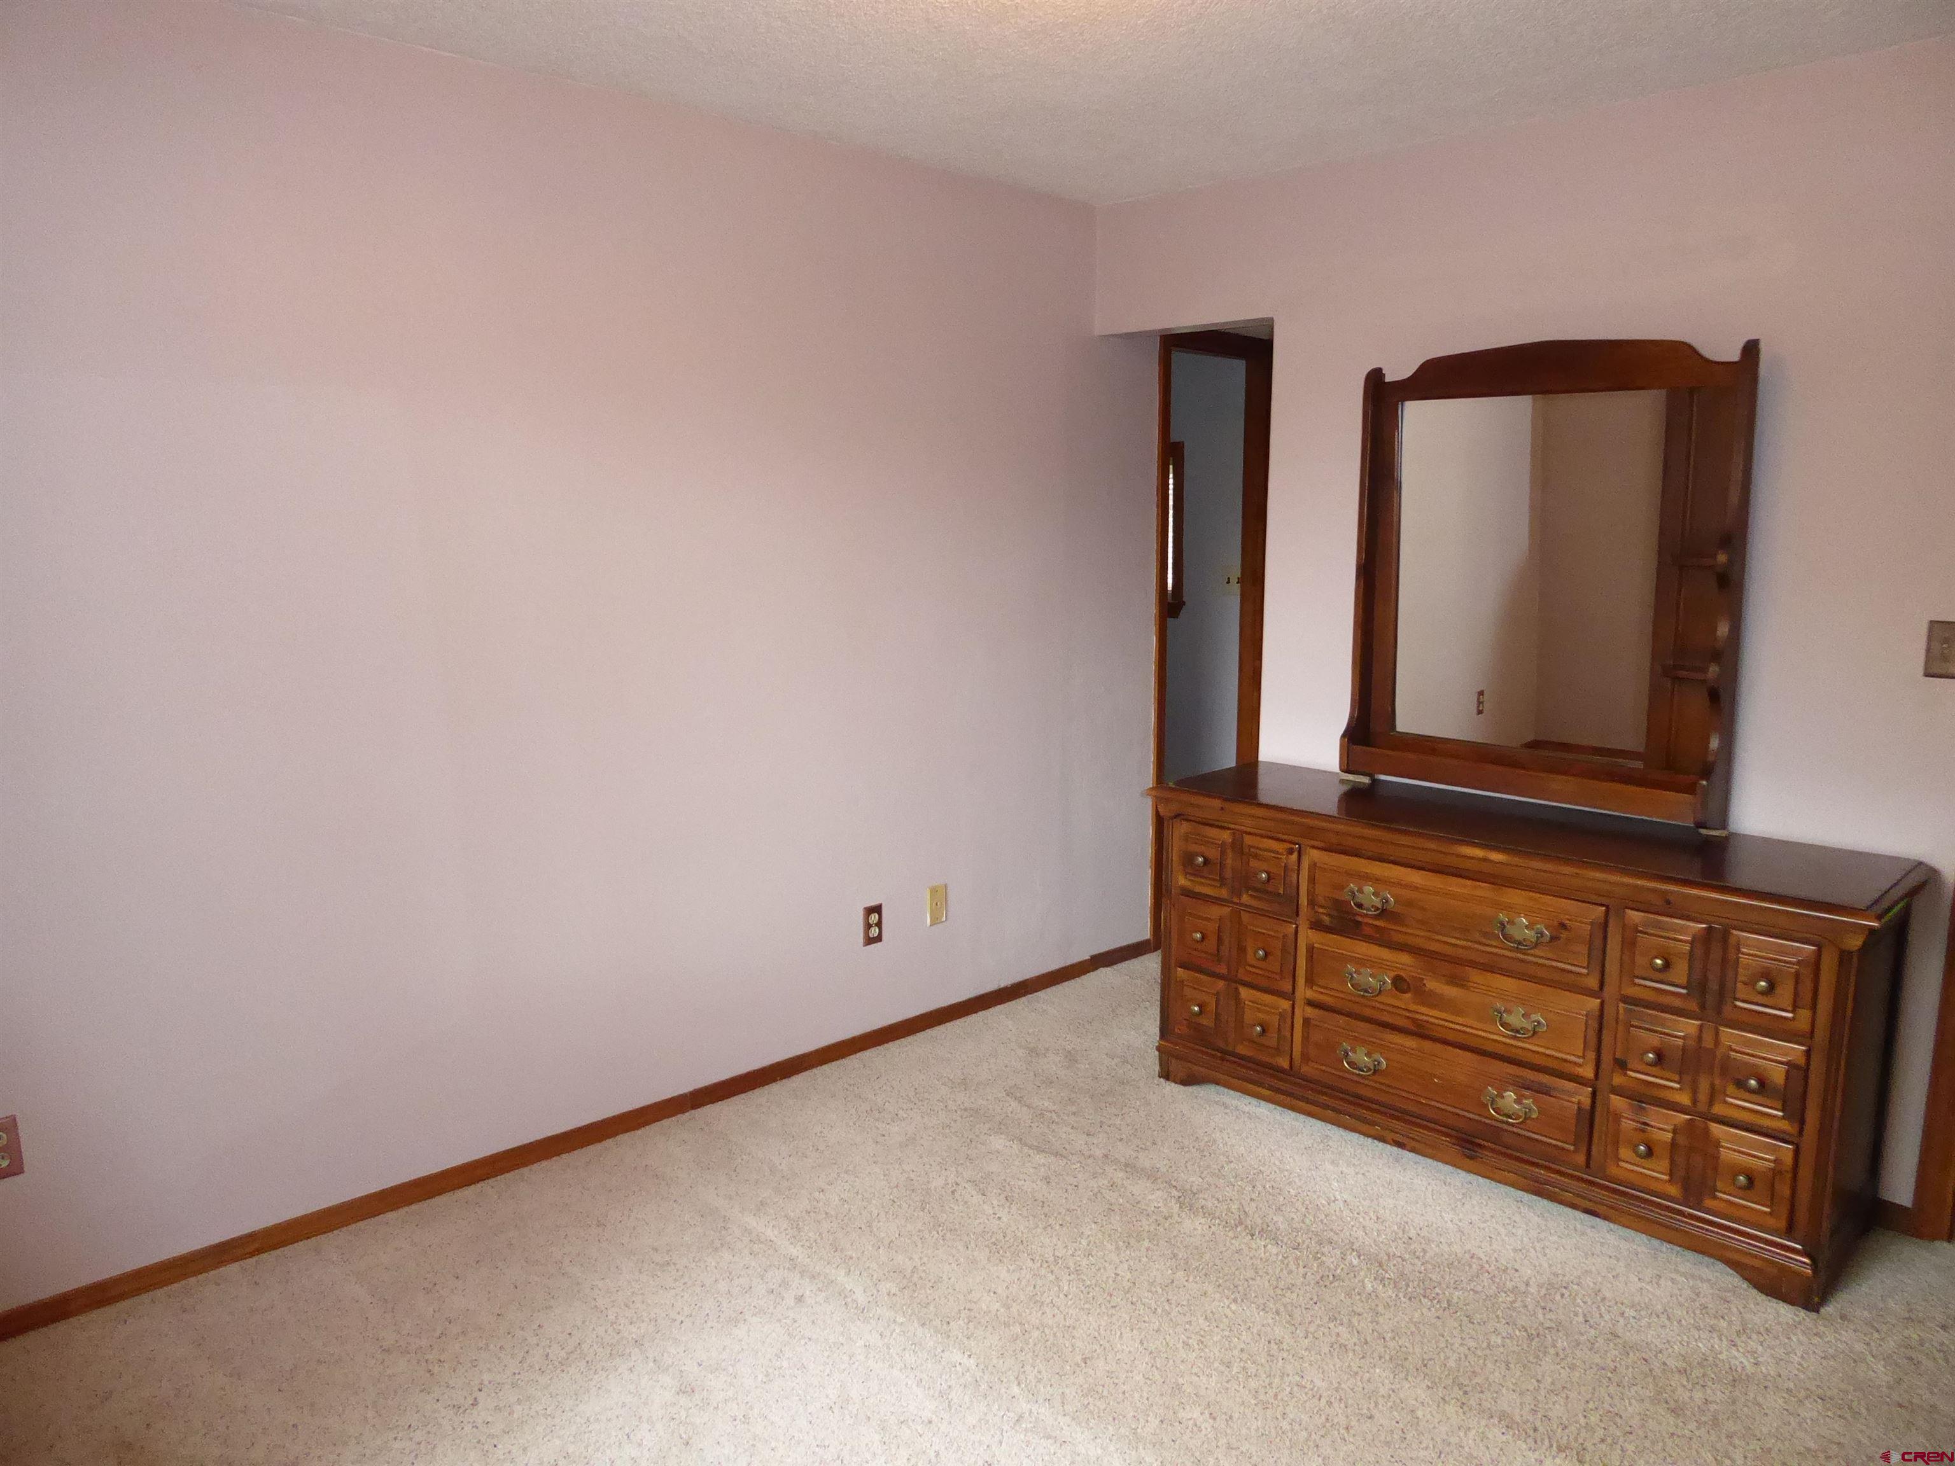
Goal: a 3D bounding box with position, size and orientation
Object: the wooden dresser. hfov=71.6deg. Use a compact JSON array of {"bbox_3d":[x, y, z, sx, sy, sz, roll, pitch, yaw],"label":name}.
[{"bbox_3d":[1.202,0.613,3.229,1.626,0.790,0.490,9,13,43],"label":"wooden dresser"}]

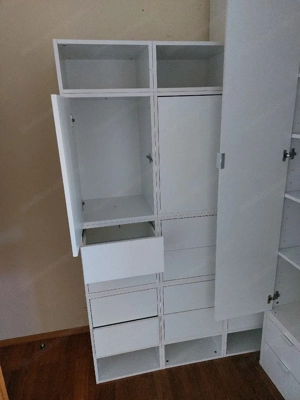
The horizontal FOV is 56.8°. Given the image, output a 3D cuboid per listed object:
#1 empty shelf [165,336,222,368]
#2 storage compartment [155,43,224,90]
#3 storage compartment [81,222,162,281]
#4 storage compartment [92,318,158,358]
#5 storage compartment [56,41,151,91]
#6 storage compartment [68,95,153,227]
[{"bbox_3d":[0.247,0.919,1.966,0.403,0.187,0.380,-6,18,-11],"label":"empty shelf"},{"bbox_3d":[0.185,-0.671,1.466,0.412,0.203,0.380,-6,18,-11],"label":"storage compartment"},{"bbox_3d":[-0.159,0.243,1.500,0.386,0.206,0.361,-6,18,-11],"label":"storage compartment"},{"bbox_3d":[-0.169,0.774,1.822,0.382,0.216,0.361,-6,18,-11],"label":"storage compartment"},{"bbox_3d":[-0.226,-0.631,1.389,0.412,0.203,0.380,-6,18,-11],"label":"storage compartment"},{"bbox_3d":[-0.210,-0.234,1.514,0.420,0.622,0.380,-6,18,-11],"label":"storage compartment"}]

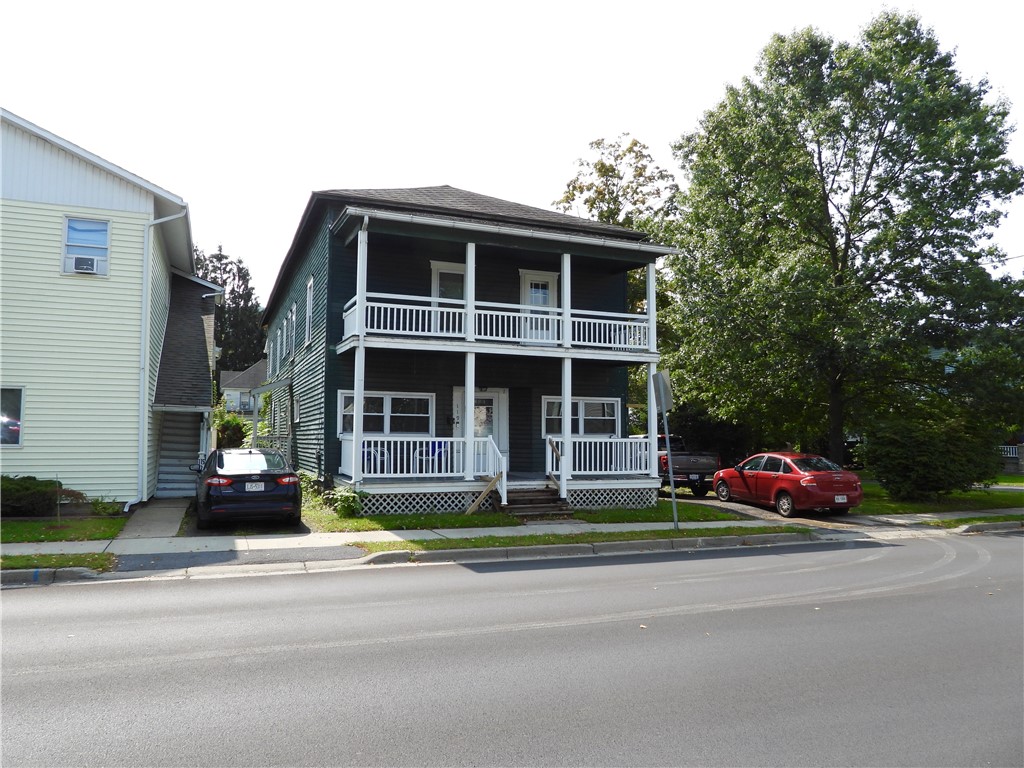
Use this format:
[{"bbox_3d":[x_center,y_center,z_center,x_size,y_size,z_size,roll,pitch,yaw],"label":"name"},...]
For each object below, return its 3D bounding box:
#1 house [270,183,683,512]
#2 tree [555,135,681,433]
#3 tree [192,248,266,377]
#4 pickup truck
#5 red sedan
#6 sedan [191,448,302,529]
[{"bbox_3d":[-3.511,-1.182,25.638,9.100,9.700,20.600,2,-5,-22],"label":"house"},{"bbox_3d":[5.170,-3.945,34.406,8.000,16.793,8.000,2,-5,-22],"label":"tree"},{"bbox_3d":[-27.596,-3.359,68.450,7.500,20.551,7.500,2,-5,-22],"label":"tree"},{"bbox_3d":[4.880,2.790,24.700,2.080,1.950,5.880,1,-5,-14],"label":"pickup truck"},{"bbox_3d":[6.990,2.526,18.470,1.780,1.480,4.450,2,-5,-16],"label":"red sedan"},{"bbox_3d":[-5.640,2.105,15.030,1.900,1.470,4.870,2,-5,-24],"label":"sedan"}]

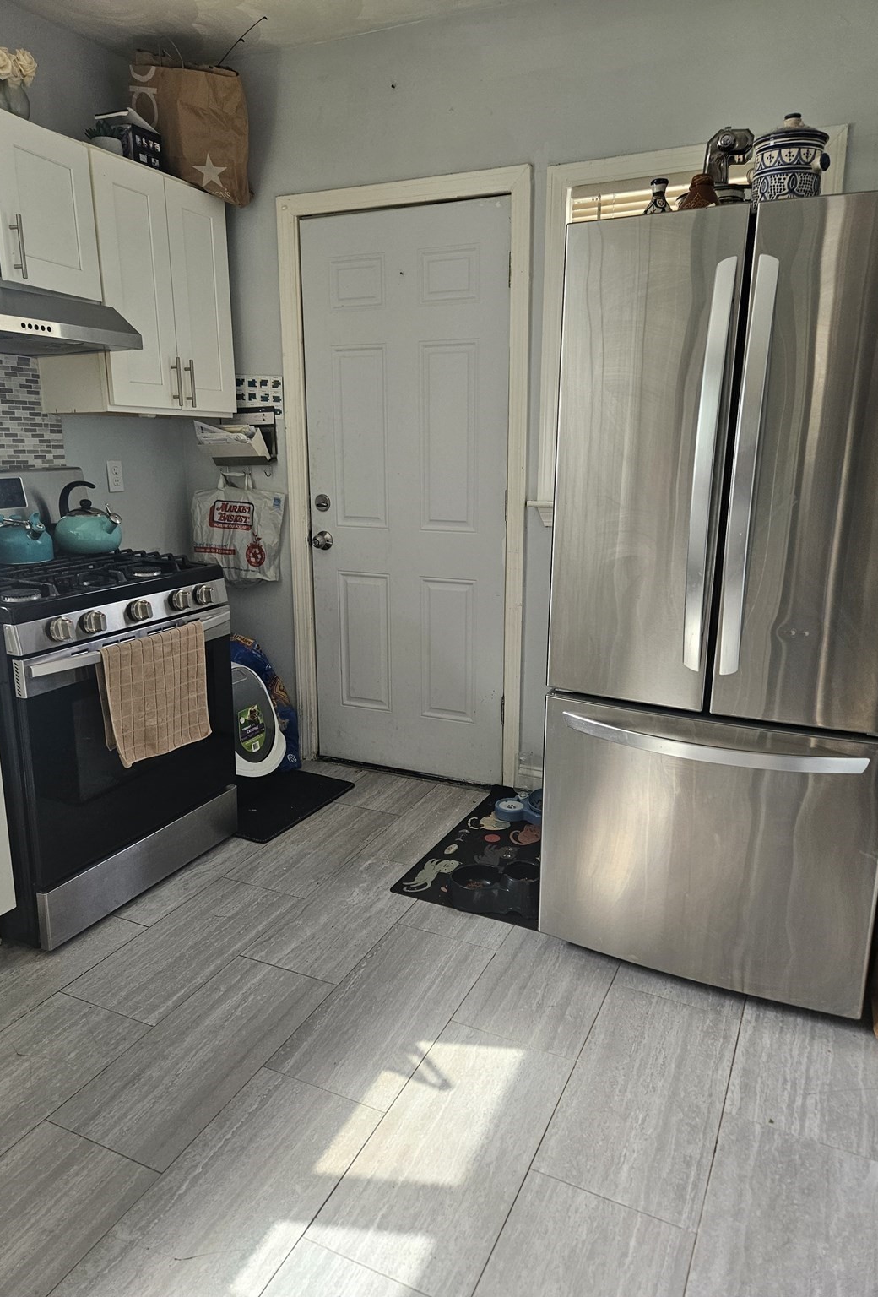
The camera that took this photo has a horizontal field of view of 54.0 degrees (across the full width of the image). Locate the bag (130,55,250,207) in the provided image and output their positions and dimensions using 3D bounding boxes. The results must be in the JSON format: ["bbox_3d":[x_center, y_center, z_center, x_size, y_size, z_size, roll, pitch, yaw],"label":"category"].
[{"bbox_3d":[-0.876,-1.810,3.030,0.340,0.440,0.180,-5,15,-20],"label":"bag"}]

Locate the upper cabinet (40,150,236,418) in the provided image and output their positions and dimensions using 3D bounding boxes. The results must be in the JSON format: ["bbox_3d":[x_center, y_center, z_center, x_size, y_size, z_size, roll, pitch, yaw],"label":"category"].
[{"bbox_3d":[-1.052,-1.198,2.973,0.325,0.755,0.620,6,15,24],"label":"upper cabinet"}]

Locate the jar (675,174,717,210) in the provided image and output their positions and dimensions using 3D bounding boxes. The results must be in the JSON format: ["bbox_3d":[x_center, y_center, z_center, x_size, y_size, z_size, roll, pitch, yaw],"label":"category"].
[{"bbox_3d":[0.556,-0.961,1.847,0.102,0.107,0.102,6,15,24],"label":"jar"}]

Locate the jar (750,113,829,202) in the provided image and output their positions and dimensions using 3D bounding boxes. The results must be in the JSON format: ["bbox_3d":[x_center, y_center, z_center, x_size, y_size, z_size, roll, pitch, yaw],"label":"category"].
[{"bbox_3d":[0.731,-1.002,1.798,0.180,0.210,0.160,11,18,38],"label":"jar"}]

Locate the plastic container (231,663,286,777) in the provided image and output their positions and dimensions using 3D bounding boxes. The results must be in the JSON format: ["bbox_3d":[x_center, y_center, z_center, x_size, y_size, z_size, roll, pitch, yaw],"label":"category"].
[{"bbox_3d":[-0.855,0.266,3.364,0.320,0.465,0.360,10,17,35],"label":"plastic container"}]

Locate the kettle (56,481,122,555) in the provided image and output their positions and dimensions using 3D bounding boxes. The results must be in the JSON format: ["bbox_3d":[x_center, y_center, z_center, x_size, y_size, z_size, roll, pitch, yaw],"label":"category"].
[{"bbox_3d":[-1.128,-0.415,2.750,0.215,0.220,0.200,6,15,21],"label":"kettle"}]

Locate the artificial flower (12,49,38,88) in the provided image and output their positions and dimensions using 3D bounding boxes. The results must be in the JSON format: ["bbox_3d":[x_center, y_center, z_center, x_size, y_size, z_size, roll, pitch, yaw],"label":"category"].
[{"bbox_3d":[-1.187,-1.664,2.468,0.075,0.095,0.075,-11,18,-37],"label":"artificial flower"}]

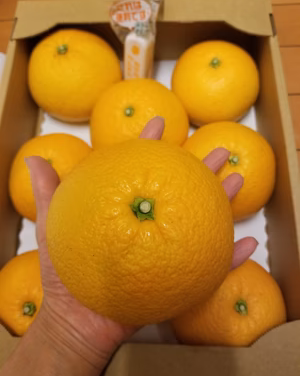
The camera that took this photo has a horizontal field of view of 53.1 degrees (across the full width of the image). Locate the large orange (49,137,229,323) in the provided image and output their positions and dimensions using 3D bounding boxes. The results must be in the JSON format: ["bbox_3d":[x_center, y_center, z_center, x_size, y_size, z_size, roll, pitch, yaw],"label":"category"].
[{"bbox_3d":[-0.005,0.022,0.172,0.103,0.091,0.103,0,70,0],"label":"large orange"}]

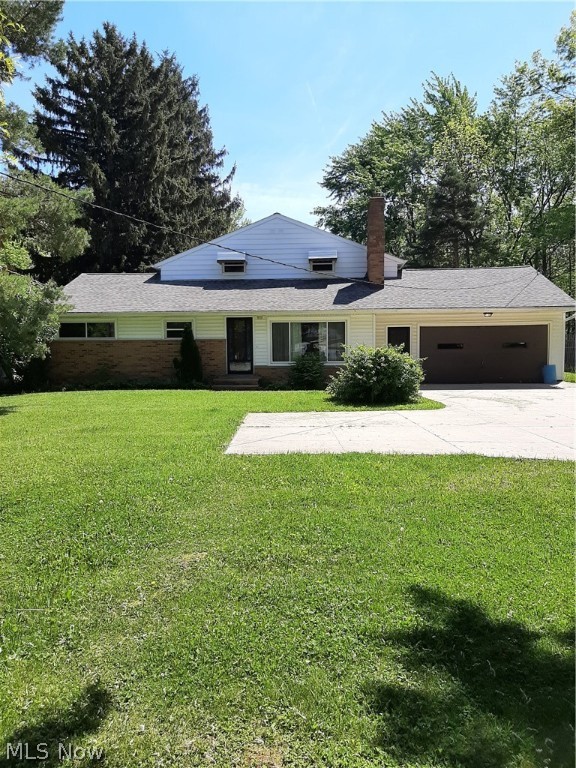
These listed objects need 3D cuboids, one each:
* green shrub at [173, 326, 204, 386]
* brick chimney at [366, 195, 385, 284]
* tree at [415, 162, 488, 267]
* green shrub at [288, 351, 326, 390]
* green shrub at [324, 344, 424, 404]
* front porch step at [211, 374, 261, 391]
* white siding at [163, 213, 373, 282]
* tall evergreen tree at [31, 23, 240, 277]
[{"bbox_3d":[-3.447,-0.888,19.882,0.980,2.179,0.900,0,4,1],"label":"green shrub"},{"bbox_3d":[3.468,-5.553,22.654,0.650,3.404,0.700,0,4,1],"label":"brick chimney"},{"bbox_3d":[10.446,-7.289,36.627,5.000,12.775,4.800,0,4,1],"label":"tree"},{"bbox_3d":[0.663,-0.461,19.609,1.250,1.320,1.150,0,4,1],"label":"green shrub"},{"bbox_3d":[2.351,-0.277,15.413,2.450,1.447,2.300,0,4,1],"label":"green shrub"},{"bbox_3d":[-1.767,0.006,19.787,1.550,0.390,1.350,0,4,1],"label":"front porch step"},{"bbox_3d":[-0.535,-5.388,22.864,9.100,2.558,0.300,0,4,1],"label":"white siding"},{"bbox_3d":[-9.093,-10.928,34.394,12.500,20.507,12.000,0,4,1],"label":"tall evergreen tree"}]

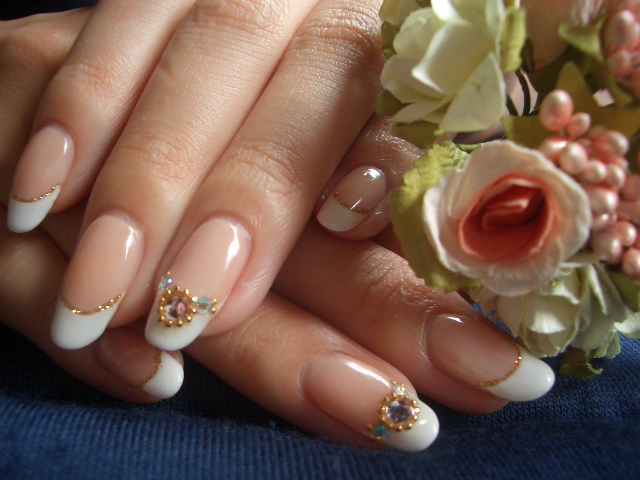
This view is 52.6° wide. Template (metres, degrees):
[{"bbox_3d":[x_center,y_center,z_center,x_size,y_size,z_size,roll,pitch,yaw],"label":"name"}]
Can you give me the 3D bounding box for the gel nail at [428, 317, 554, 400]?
[{"bbox_3d":[0.029,0.020,0.112,0.022,0.004,0.011,25,57,16],"label":"gel nail"}]

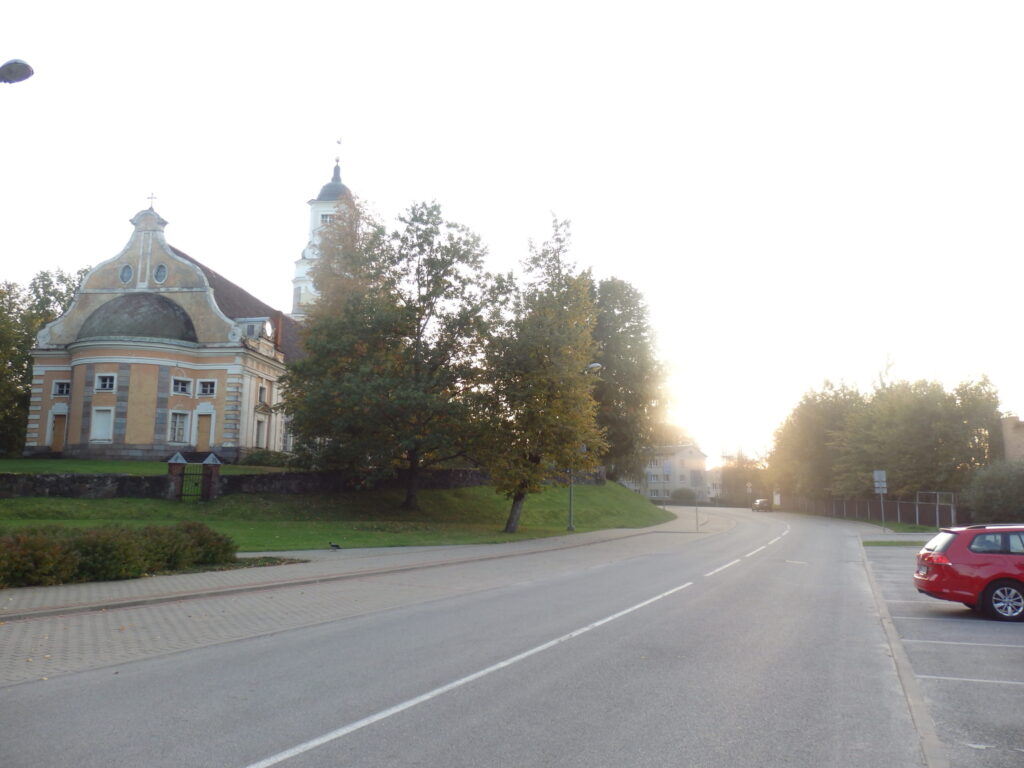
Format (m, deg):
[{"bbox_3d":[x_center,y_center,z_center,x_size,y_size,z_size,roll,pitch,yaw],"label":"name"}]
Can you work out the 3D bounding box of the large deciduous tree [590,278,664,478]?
[{"bbox_3d":[10.915,-0.618,70.361,7.612,19.807,7.600,1,-8,0],"label":"large deciduous tree"}]

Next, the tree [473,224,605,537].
[{"bbox_3d":[1.432,-0.619,37.911,6.562,16.173,6.200,1,-8,0],"label":"tree"}]

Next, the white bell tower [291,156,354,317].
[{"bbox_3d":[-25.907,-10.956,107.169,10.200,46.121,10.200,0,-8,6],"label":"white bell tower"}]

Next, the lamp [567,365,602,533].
[{"bbox_3d":[3.875,3.256,39.290,1.800,8.954,0.420,-3,-9,26],"label":"lamp"}]

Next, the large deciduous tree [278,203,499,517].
[{"bbox_3d":[-7.515,-1.979,44.295,12.699,18.849,11.800,1,-8,0],"label":"large deciduous tree"}]

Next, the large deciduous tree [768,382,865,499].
[{"bbox_3d":[32.009,6.558,77.932,10.117,13.566,9.500,1,-8,0],"label":"large deciduous tree"}]

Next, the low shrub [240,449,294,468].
[{"bbox_3d":[-19.244,5.853,58.108,4.400,1.565,2.800,1,-8,0],"label":"low shrub"}]

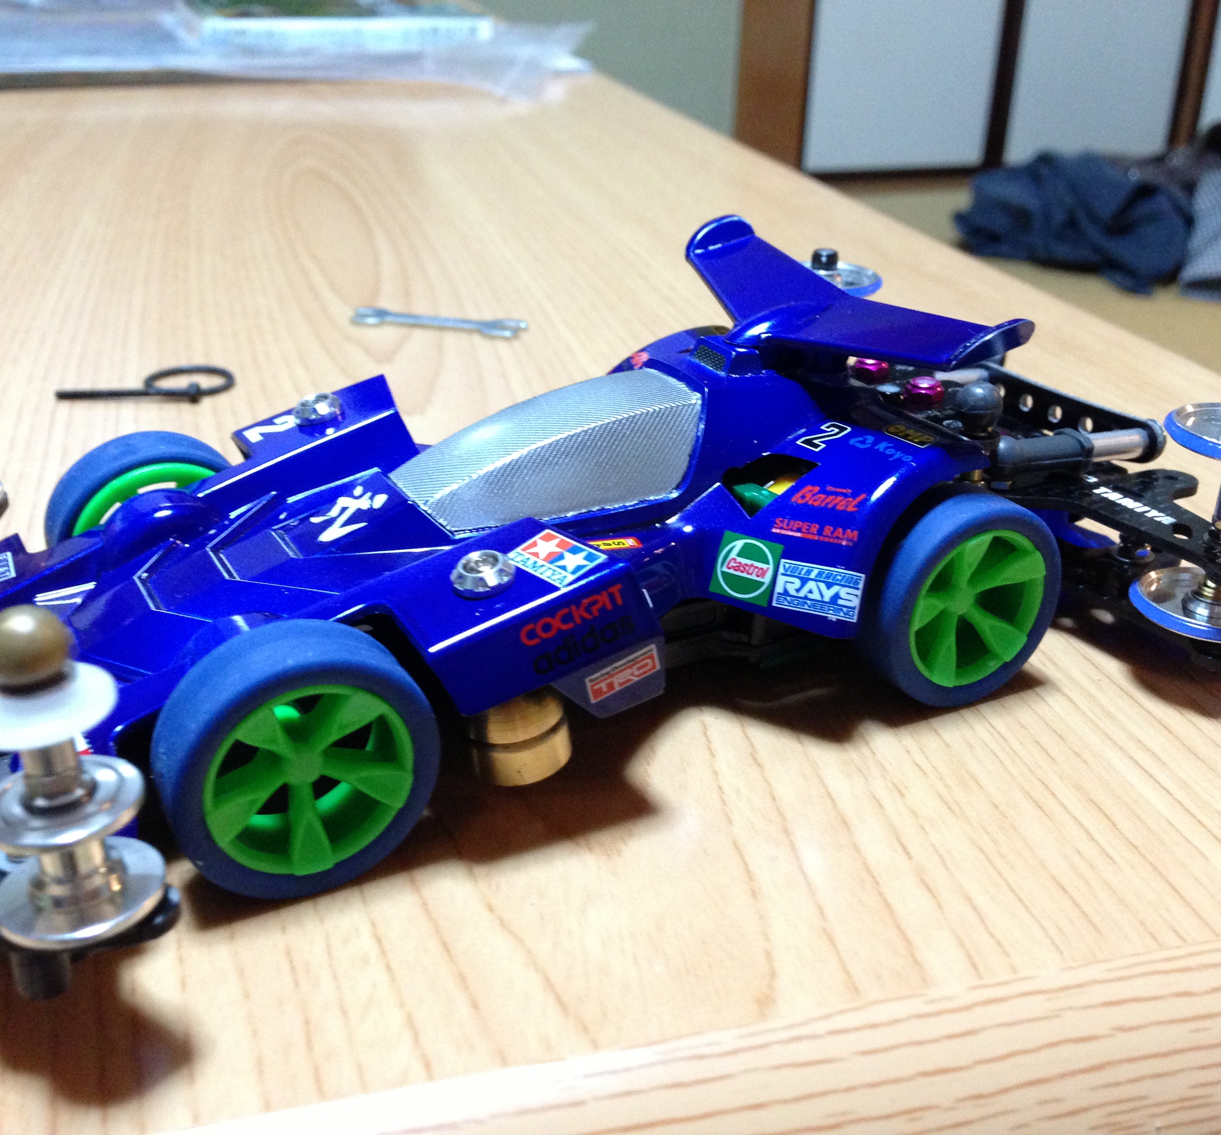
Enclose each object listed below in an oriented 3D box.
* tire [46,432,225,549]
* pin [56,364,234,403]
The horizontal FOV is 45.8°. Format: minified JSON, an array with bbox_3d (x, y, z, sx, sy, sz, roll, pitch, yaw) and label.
[{"bbox_3d":[-0.059,-0.004,0.187,0.026,0.026,0.009,-12,28,-25],"label":"tire"},{"bbox_3d":[-0.092,-0.036,0.284,0.032,0.003,0.018,0,25,-1],"label":"pin"}]

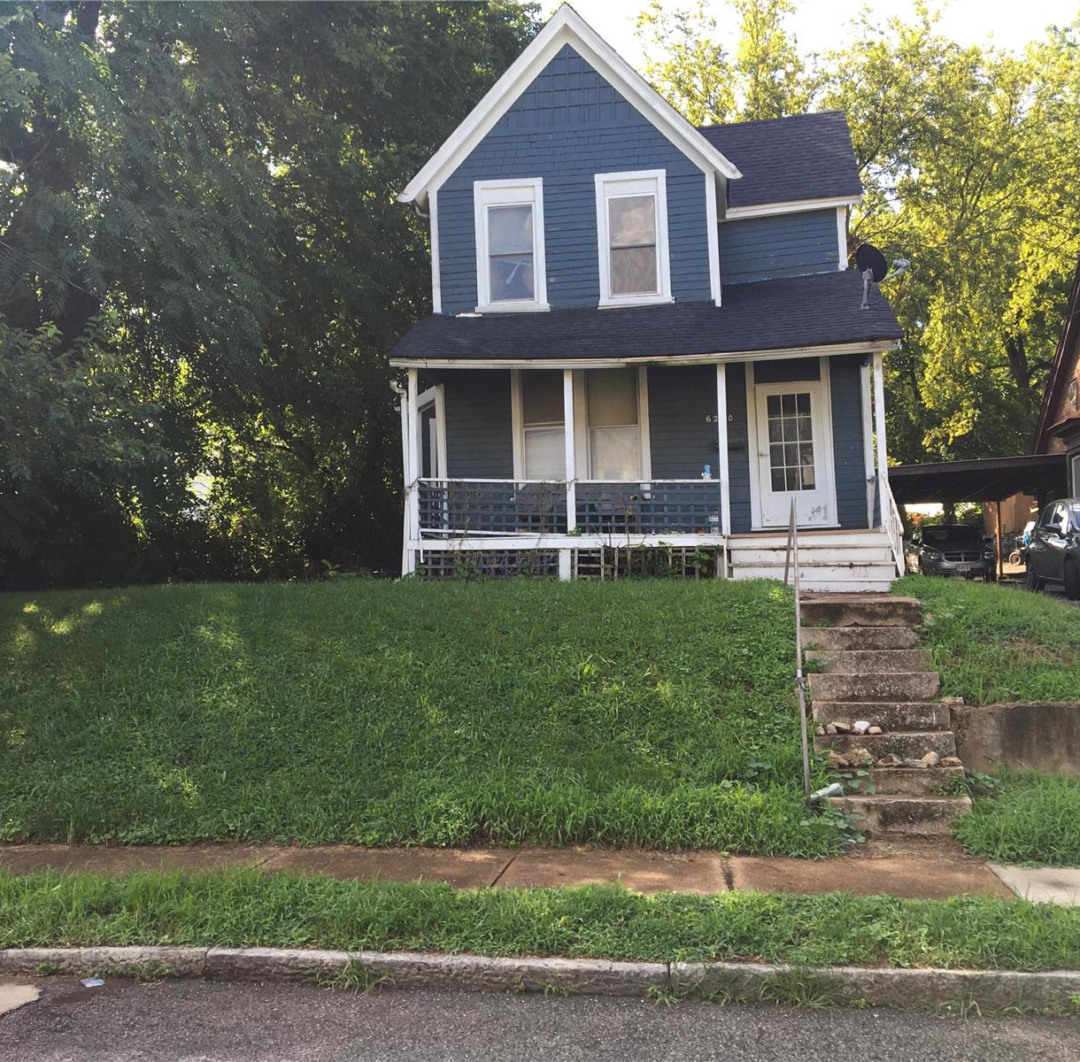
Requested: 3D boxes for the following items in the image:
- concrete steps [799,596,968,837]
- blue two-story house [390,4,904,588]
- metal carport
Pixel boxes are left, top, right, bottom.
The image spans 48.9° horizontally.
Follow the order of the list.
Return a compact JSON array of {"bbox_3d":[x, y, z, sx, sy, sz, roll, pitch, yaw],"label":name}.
[{"bbox_3d":[2.434,1.273,8.755,0.930,1.538,1.880,-2,-6,6],"label":"concrete steps"},{"bbox_3d":[1.723,-3.071,19.796,6.324,8.792,11.000,-2,-6,6],"label":"blue two-story house"},{"bbox_3d":[10.315,-0.012,29.814,4.321,2.575,5.800,-2,-6,6],"label":"metal carport"}]

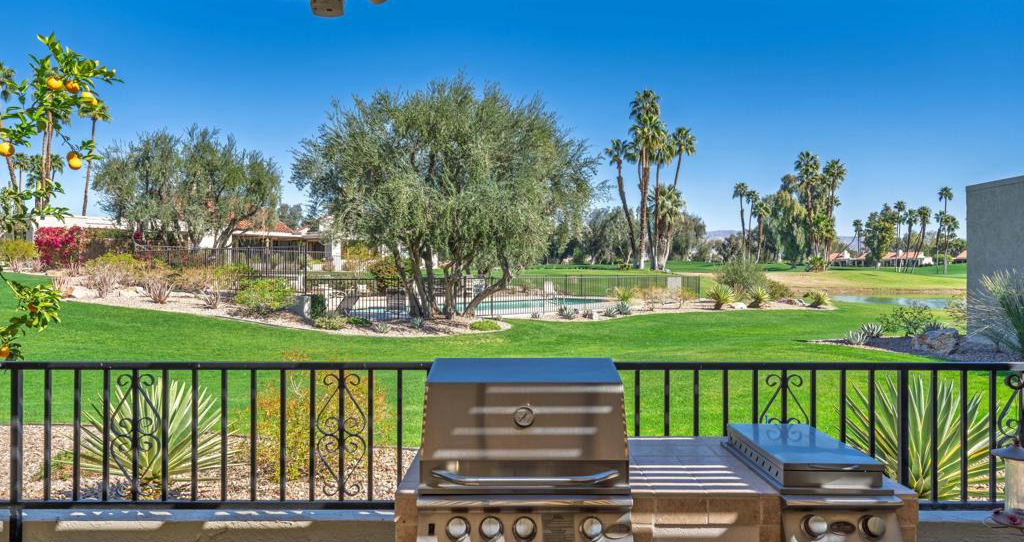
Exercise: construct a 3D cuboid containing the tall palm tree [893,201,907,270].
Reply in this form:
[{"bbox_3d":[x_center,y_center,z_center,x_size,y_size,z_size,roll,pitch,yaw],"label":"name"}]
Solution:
[{"bbox_3d":[90.973,-8.206,160.000,3.283,16.530,3.283,0,0,0],"label":"tall palm tree"}]

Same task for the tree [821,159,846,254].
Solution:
[{"bbox_3d":[50.961,-8.784,108.000,3.957,17.884,3.957,0,0,0],"label":"tree"}]

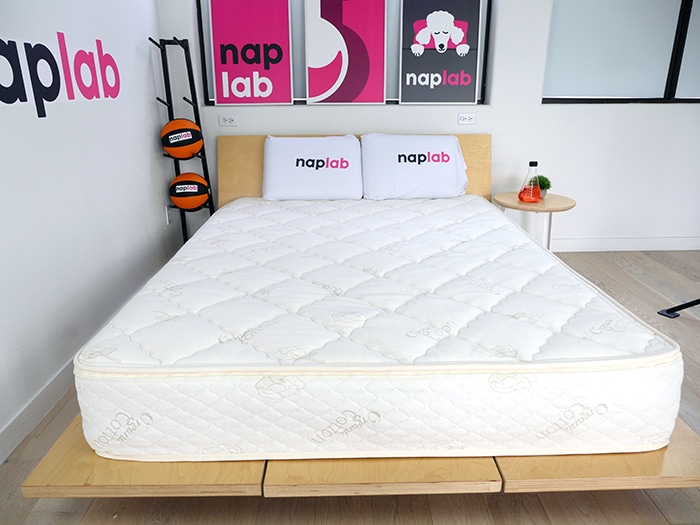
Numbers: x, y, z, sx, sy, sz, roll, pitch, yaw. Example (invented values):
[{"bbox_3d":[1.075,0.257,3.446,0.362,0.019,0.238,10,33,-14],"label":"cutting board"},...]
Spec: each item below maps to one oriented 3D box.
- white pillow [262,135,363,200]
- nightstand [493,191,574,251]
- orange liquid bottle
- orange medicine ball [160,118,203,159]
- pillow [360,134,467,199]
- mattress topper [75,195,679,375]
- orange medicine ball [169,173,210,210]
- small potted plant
[{"bbox_3d":[-0.230,-0.585,2.975,0.605,0.385,0.150,0,0,-1],"label":"white pillow"},{"bbox_3d":[1.136,-0.170,3.063,0.510,0.450,0.510,0,19,-1],"label":"nightstand"},{"bbox_3d":[1.108,-0.498,2.951,0.138,0.245,0.138,0,19,-1],"label":"orange liquid bottle"},{"bbox_3d":[-0.959,-0.704,2.762,0.234,0.234,0.234,-6,20,-18],"label":"orange medicine ball"},{"bbox_3d":[0.394,-0.588,2.989,0.640,0.385,0.150,0,0,-1],"label":"pillow"},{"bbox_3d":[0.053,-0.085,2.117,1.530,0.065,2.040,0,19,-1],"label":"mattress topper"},{"bbox_3d":[-0.945,-0.417,2.863,0.232,0.232,0.232,-6,20,-17],"label":"orange medicine ball"},{"bbox_3d":[1.209,-0.480,3.040,0.135,0.150,0.135,0,19,-1],"label":"small potted plant"}]

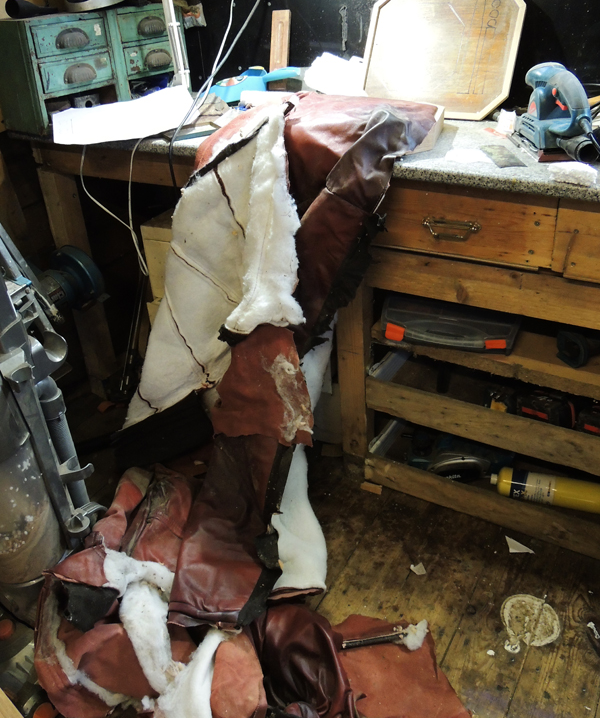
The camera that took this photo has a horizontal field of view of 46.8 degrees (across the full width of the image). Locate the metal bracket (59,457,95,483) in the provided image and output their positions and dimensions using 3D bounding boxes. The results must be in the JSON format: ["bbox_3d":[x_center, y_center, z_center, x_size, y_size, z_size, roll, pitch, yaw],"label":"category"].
[{"bbox_3d":[-0.483,0.239,1.497,0.068,0.024,0.058,-23,32,-22],"label":"metal bracket"}]

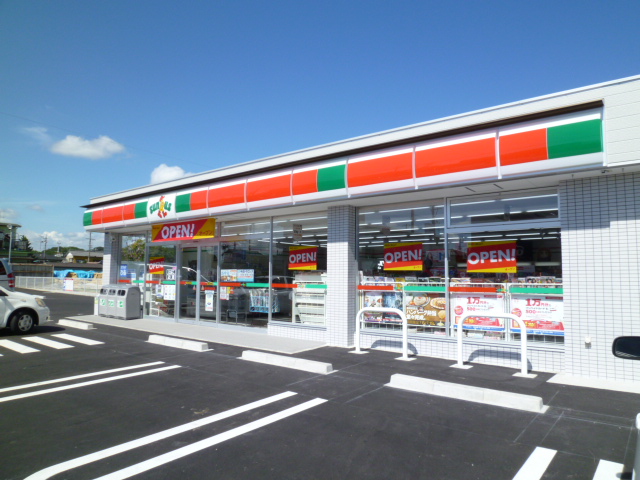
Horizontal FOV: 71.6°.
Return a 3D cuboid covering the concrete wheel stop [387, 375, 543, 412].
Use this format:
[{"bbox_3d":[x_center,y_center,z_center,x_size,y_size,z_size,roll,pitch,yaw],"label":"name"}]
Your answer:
[{"bbox_3d":[1.629,1.755,5.207,1.810,0.127,0.185,-3,-6,37],"label":"concrete wheel stop"}]

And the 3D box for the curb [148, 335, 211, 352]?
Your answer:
[{"bbox_3d":[-2.768,1.977,8.574,1.803,0.120,0.180,-3,-6,37],"label":"curb"}]

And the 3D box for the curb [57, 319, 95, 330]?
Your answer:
[{"bbox_3d":[-6.263,2.142,11.361,1.786,0.120,0.180,-3,-6,37],"label":"curb"}]

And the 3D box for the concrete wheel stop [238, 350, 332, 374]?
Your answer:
[{"bbox_3d":[-0.558,1.877,6.895,1.780,0.125,0.180,-3,-6,37],"label":"concrete wheel stop"}]

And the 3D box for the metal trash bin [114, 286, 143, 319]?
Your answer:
[{"bbox_3d":[-5.558,1.813,12.915,0.523,0.950,0.450,-3,-6,37],"label":"metal trash bin"}]

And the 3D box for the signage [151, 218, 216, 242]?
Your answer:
[{"bbox_3d":[-3.416,-0.230,10.941,2.540,0.430,0.040,-3,-6,37],"label":"signage"}]

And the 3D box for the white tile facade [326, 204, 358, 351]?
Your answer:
[{"bbox_3d":[0.447,0.705,8.744,0.490,2.720,0.310,-3,-6,37],"label":"white tile facade"}]

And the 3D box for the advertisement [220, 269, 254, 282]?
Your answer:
[{"bbox_3d":[-2.010,0.873,10.734,1.180,0.280,0.020,-3,-6,37],"label":"advertisement"}]

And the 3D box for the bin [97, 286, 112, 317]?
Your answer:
[{"bbox_3d":[-6.388,1.861,13.552,0.523,0.950,0.450,-3,-6,37],"label":"bin"}]

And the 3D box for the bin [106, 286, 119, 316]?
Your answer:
[{"bbox_3d":[-5.973,1.837,13.233,0.524,0.950,0.450,-3,-6,37],"label":"bin"}]

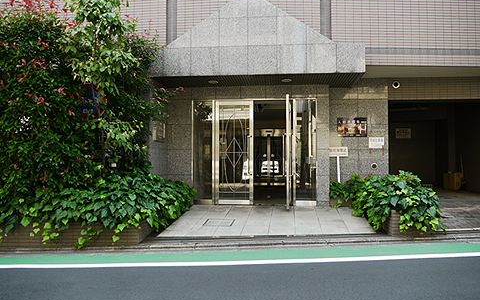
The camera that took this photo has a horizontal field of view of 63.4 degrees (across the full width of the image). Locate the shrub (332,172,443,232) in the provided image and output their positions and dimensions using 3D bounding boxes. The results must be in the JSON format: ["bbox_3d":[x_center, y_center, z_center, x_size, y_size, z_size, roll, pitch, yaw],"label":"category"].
[{"bbox_3d":[2.340,0.770,6.550,1.300,0.870,2.000,0,1,5],"label":"shrub"}]

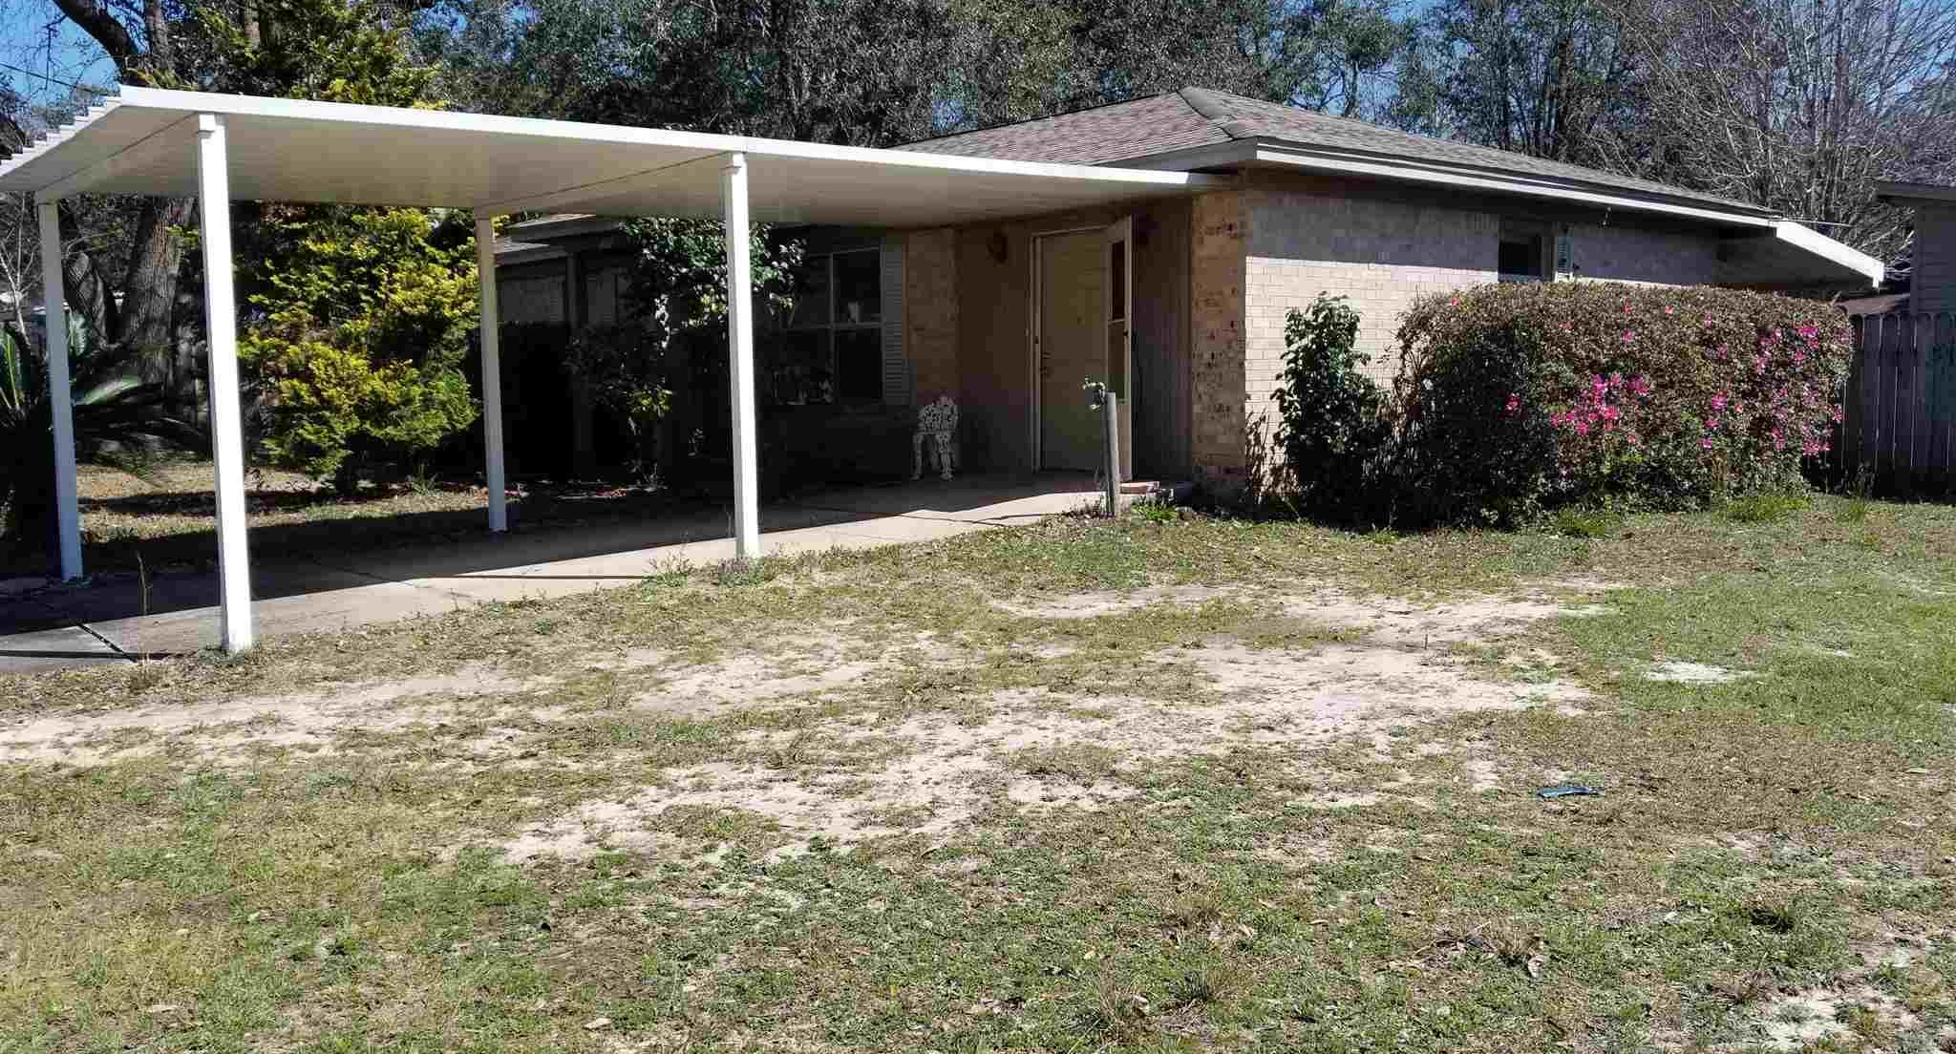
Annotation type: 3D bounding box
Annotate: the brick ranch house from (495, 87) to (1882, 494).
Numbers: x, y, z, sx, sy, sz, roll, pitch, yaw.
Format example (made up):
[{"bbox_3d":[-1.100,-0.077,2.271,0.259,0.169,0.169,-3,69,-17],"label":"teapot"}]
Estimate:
[{"bbox_3d":[1.483,-3.063,18.897,12.210,4.000,14.300,-5,8,-39],"label":"brick ranch house"}]

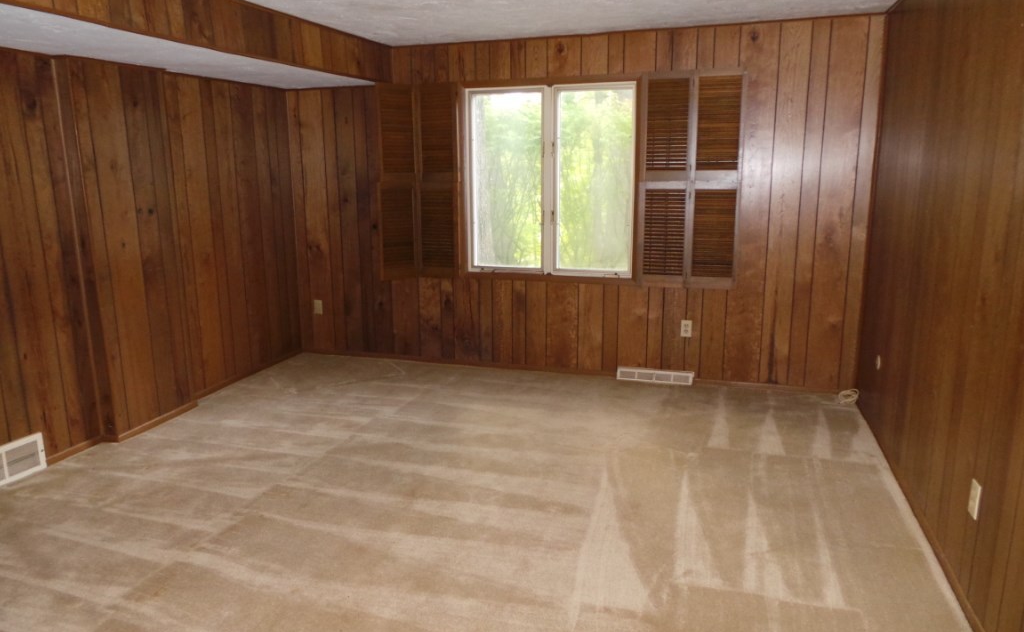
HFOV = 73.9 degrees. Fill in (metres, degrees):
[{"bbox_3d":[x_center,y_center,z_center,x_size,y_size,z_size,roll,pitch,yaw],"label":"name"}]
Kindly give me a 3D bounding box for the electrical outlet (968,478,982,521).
[{"bbox_3d":[1.498,0.596,2.209,0.008,0.118,0.072,3,13,17],"label":"electrical outlet"}]

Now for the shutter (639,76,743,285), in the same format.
[{"bbox_3d":[1.124,-0.840,4.320,0.621,1.333,0.050,3,13,17],"label":"shutter"}]

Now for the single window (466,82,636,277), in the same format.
[{"bbox_3d":[0.247,-0.906,4.645,1.166,1.261,0.090,3,13,17],"label":"single window"}]

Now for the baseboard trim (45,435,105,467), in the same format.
[{"bbox_3d":[-2.312,0.714,3.617,0.018,0.046,0.345,3,13,17],"label":"baseboard trim"}]

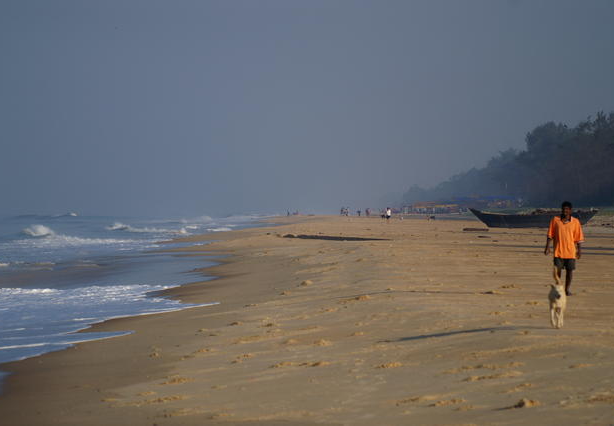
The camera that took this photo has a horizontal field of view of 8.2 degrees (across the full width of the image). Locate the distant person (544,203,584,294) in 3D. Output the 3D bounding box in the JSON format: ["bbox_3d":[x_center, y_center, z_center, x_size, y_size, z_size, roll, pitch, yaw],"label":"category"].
[{"bbox_3d":[4.529,0.630,75.000,0.680,1.680,0.500,0,0,3],"label":"distant person"}]

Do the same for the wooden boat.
[{"bbox_3d":[17.263,0.419,325.000,9.700,1.500,2.100,0,0,6],"label":"wooden boat"}]

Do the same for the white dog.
[{"bbox_3d":[3.235,1.096,55.000,0.240,0.780,0.850,0,0,3],"label":"white dog"}]

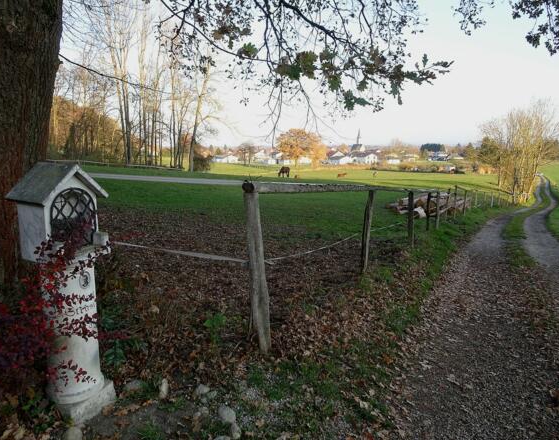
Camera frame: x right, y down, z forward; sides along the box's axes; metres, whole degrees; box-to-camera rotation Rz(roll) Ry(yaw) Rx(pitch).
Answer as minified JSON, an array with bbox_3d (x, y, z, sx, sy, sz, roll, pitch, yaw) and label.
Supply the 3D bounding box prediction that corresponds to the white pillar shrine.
[{"bbox_3d":[-1.335,0.445,2.600,0.420,1.600,0.430,6,11,30],"label":"white pillar shrine"}]

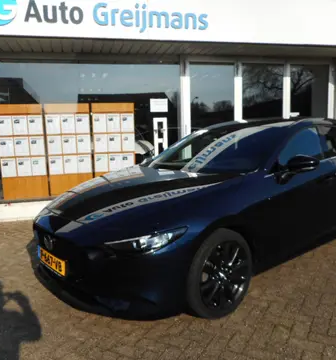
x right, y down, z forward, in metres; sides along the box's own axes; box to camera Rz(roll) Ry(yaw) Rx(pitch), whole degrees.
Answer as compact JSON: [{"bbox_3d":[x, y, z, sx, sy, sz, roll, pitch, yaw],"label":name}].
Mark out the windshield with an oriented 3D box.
[{"bbox_3d":[0.486,-0.320,3.550,0.950,0.150,1.420,-41,28,-28],"label":"windshield"}]

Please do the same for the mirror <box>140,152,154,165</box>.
[{"bbox_3d":[-0.217,-0.254,4.189,0.160,0.140,0.230,-8,10,-38],"label":"mirror"}]

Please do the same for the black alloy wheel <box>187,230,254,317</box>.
[{"bbox_3d":[0.343,0.670,2.528,0.650,0.650,0.220,-8,10,-38],"label":"black alloy wheel"}]

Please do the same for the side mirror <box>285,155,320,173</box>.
[{"bbox_3d":[1.119,-0.134,2.905,0.160,0.140,0.230,-8,10,-38],"label":"side mirror"}]

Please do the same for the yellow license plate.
[{"bbox_3d":[-0.864,0.587,2.566,0.020,0.110,0.520,-8,10,-38],"label":"yellow license plate"}]

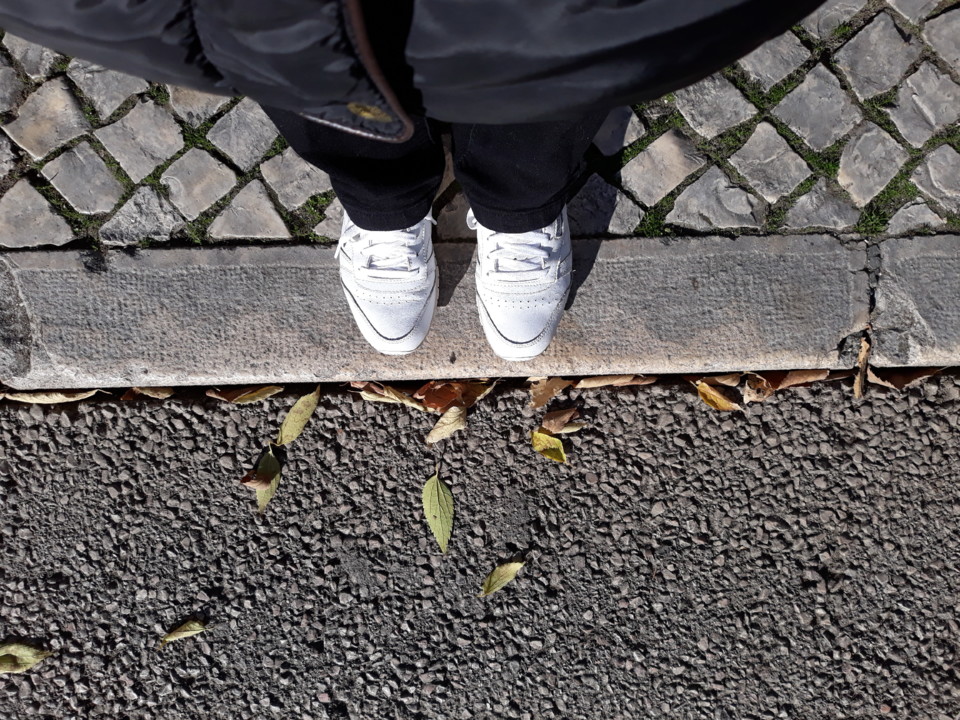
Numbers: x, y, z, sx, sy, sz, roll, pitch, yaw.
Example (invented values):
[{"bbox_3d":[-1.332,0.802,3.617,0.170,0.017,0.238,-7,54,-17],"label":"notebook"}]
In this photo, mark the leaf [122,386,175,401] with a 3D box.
[{"bbox_3d":[-0.395,0.038,0.892,0.065,0.018,0.019,-1,86,-1],"label":"leaf"}]

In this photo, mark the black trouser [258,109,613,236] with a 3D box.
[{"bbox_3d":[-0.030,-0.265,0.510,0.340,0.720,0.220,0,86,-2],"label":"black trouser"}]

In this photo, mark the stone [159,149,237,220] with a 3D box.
[{"bbox_3d":[-0.357,-0.221,0.975,0.078,0.060,0.072,-42,85,-7],"label":"stone"}]

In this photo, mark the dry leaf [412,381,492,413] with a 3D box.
[{"bbox_3d":[-0.033,0.046,0.938,0.098,0.030,0.040,-1,87,-1],"label":"dry leaf"}]

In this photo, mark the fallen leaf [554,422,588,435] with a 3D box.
[{"bbox_3d":[0.109,0.083,0.906,0.046,0.012,0.015,-6,86,-2],"label":"fallen leaf"}]

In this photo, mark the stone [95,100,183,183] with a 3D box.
[{"bbox_3d":[-0.399,-0.260,0.912,0.073,0.065,0.081,-40,89,-3],"label":"stone"}]

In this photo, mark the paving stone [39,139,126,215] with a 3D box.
[{"bbox_3d":[-0.436,-0.193,0.849,0.058,0.050,0.082,-39,88,-4],"label":"paving stone"}]

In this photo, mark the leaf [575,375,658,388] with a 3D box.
[{"bbox_3d":[0.170,0.027,0.942,0.104,0.025,0.022,-1,87,-1],"label":"leaf"}]

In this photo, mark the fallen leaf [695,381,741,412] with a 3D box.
[{"bbox_3d":[0.309,0.053,0.984,0.071,0.015,0.022,35,82,4],"label":"fallen leaf"}]

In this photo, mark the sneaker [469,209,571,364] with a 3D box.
[{"bbox_3d":[0.051,-0.145,0.832,0.107,0.105,0.285,1,87,-1],"label":"sneaker"}]

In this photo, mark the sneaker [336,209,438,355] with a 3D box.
[{"bbox_3d":[-0.100,-0.146,0.778,0.103,0.105,0.275,-3,86,-1],"label":"sneaker"}]

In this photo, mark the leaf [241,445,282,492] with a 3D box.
[{"bbox_3d":[-0.255,0.133,0.894,0.034,0.018,0.055,34,86,1],"label":"leaf"}]

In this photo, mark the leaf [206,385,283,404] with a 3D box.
[{"bbox_3d":[-0.294,0.043,0.935,0.094,0.025,0.027,-1,87,-1],"label":"leaf"}]

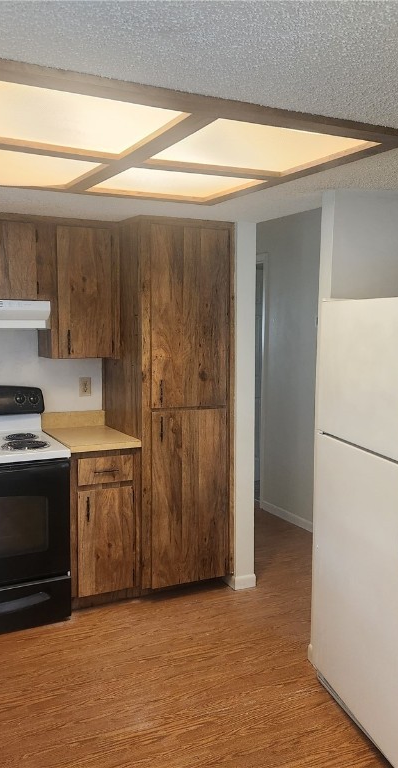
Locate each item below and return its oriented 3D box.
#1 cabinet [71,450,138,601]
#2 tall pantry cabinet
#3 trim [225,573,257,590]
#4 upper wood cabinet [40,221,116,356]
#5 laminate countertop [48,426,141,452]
[{"bbox_3d":[-0.650,0.763,4.000,0.409,0.864,0.635,-2,6,-27],"label":"cabinet"},{"bbox_3d":[-0.196,0.110,4.166,0.597,2.110,0.635,-2,6,-27],"label":"tall pantry cabinet"},{"bbox_3d":[0.252,1.173,4.122,0.145,0.081,0.120,-2,6,-27],"label":"trim"},{"bbox_3d":[-0.709,-0.542,4.015,0.405,0.763,0.325,-2,6,-27],"label":"upper wood cabinet"},{"bbox_3d":[-0.646,0.317,3.946,0.419,0.037,0.635,-2,6,-27],"label":"laminate countertop"}]

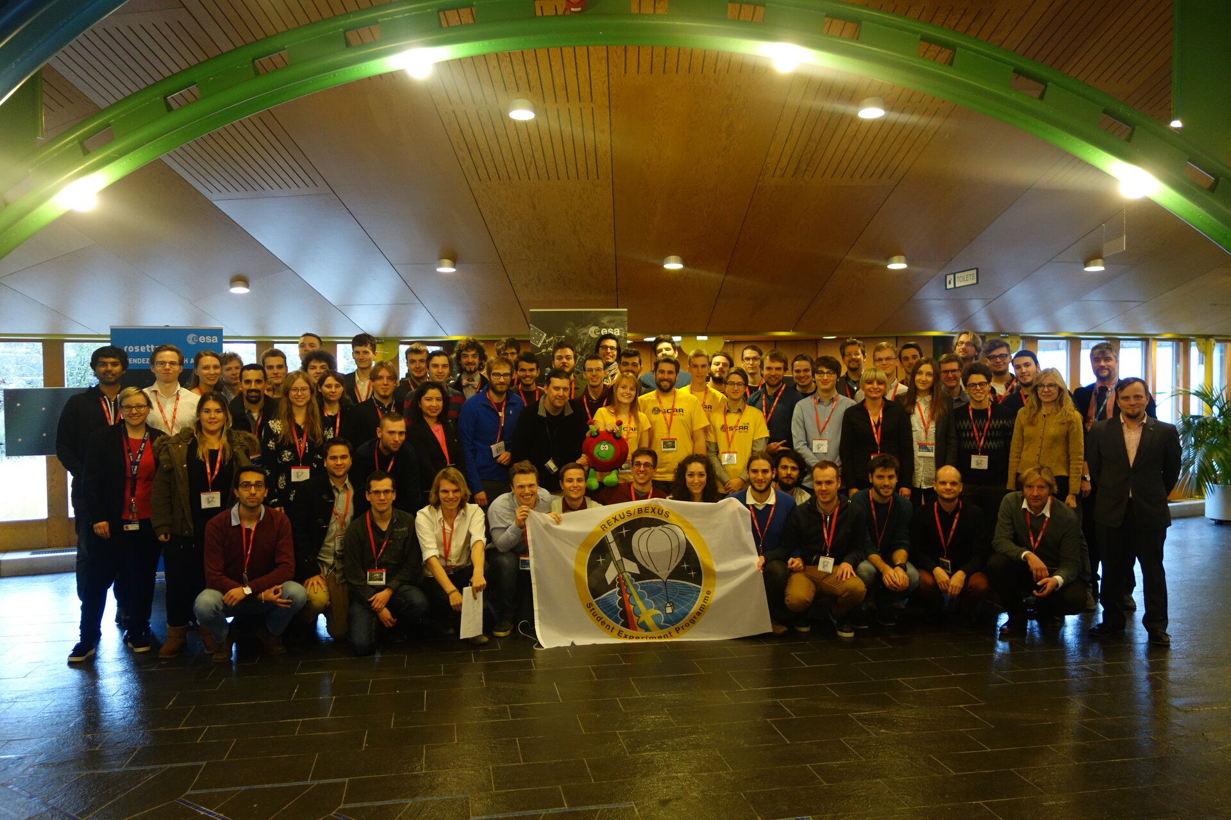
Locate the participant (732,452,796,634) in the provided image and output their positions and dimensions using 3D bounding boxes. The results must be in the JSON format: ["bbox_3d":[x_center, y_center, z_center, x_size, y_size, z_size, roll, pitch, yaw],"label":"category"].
[{"bbox_3d":[0.987,0.840,6.320,0.520,1.143,0.660,0,2,6],"label":"participant"}]

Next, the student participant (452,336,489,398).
[{"bbox_3d":[-1.129,0.399,7.468,0.520,1.935,0.360,-1,2,-7],"label":"student participant"}]

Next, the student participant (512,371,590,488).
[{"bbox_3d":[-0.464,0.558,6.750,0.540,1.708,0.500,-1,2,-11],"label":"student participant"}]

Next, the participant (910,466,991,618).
[{"bbox_3d":[2.322,0.869,6.633,0.570,1.060,0.660,0,2,14],"label":"participant"}]

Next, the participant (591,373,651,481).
[{"bbox_3d":[0.045,0.565,6.850,0.440,1.680,0.380,0,2,2],"label":"participant"}]

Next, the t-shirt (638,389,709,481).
[{"bbox_3d":[0.409,0.192,7.080,0.570,0.690,0.280,0,2,3],"label":"t-shirt"}]

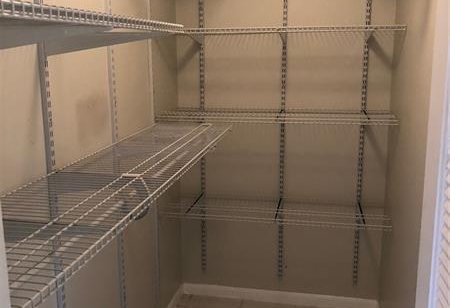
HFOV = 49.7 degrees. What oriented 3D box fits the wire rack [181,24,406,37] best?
[{"bbox_3d":[0.289,-0.652,2.575,1.210,0.030,0.415,2,11,11],"label":"wire rack"}]

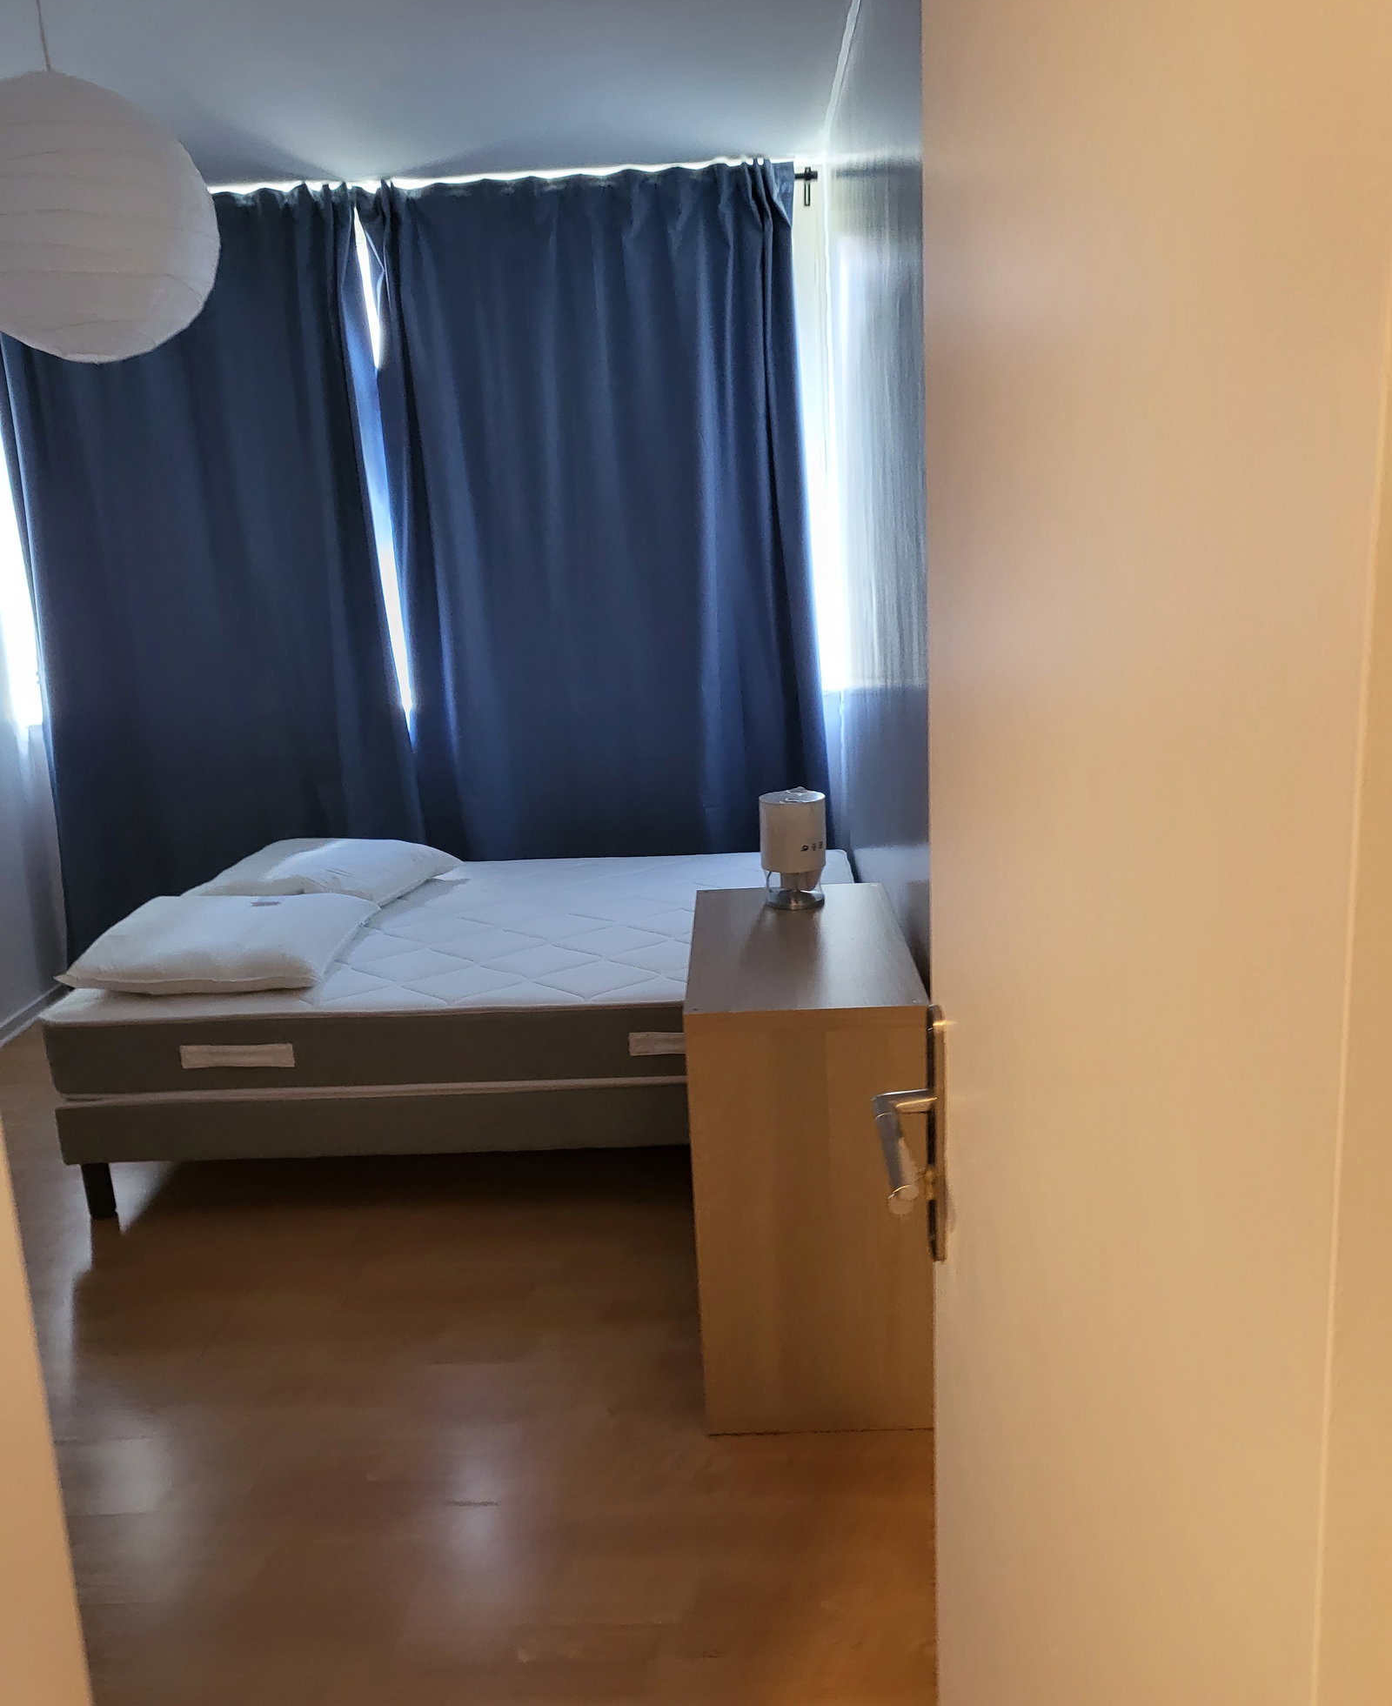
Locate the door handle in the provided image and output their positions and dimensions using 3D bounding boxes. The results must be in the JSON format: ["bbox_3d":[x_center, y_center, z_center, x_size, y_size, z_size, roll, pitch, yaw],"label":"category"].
[{"bbox_3d":[0.171,0.244,1.075,0.060,0.220,0.155,-2,13,2],"label":"door handle"}]

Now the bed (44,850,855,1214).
[{"bbox_3d":[-0.485,0.430,3.828,1.910,0.500,1.410,-2,13,3],"label":"bed"}]

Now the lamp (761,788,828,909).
[{"bbox_3d":[0.196,-0.011,2.802,0.127,0.232,0.127,-2,13,2],"label":"lamp"}]

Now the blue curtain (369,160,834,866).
[{"bbox_3d":[-0.266,-0.776,4.368,1.320,2.470,0.130,-2,13,2],"label":"blue curtain"}]

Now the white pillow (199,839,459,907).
[{"bbox_3d":[-1.081,0.055,4.167,0.640,0.140,0.610,0,14,14],"label":"white pillow"}]

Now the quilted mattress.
[{"bbox_3d":[-0.493,0.272,3.791,1.910,0.178,1.420,-2,13,3],"label":"quilted mattress"}]

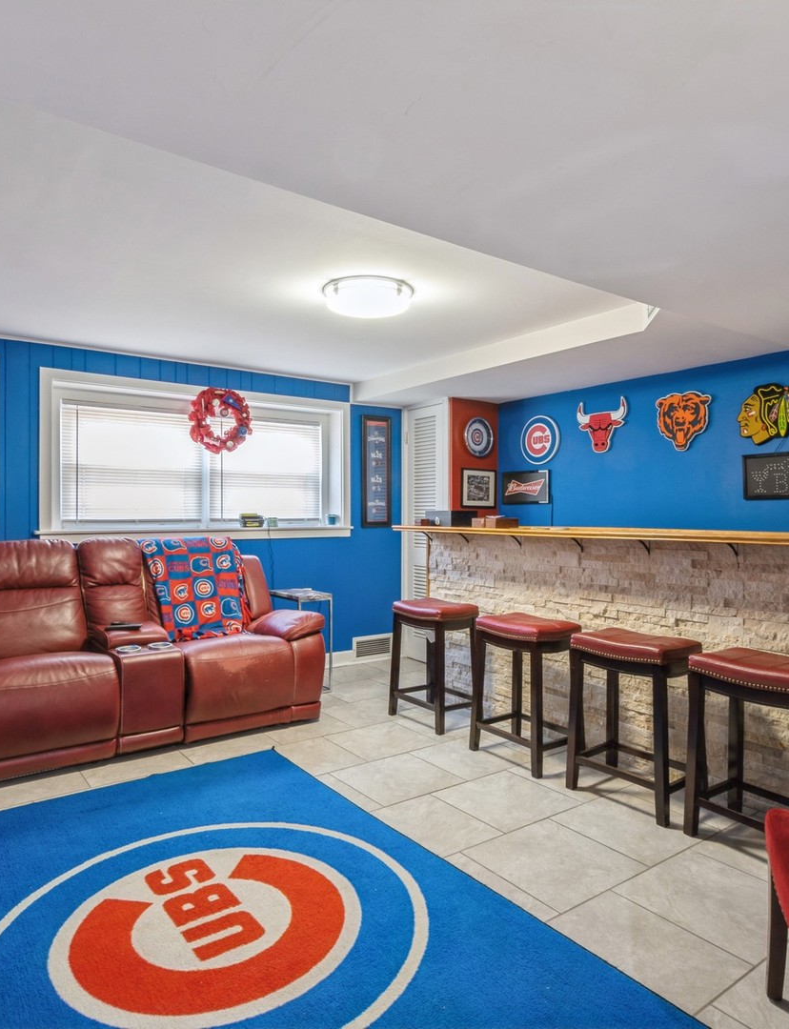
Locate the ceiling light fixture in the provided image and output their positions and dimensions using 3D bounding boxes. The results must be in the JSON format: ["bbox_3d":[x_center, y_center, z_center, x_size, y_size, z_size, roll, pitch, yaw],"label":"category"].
[{"bbox_3d":[-0.121,-0.968,2.926,0.410,0.110,0.410,0,0,0],"label":"ceiling light fixture"}]

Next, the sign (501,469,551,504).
[{"bbox_3d":[0.981,-0.201,4.864,0.040,0.251,0.466,0,0,-38],"label":"sign"}]

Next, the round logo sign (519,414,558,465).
[{"bbox_3d":[1.065,-0.548,4.764,0.030,0.367,0.356,0,0,-38],"label":"round logo sign"}]

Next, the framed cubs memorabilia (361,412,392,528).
[{"bbox_3d":[-0.130,-0.344,5.171,0.299,0.892,0.035,0,0,-35],"label":"framed cubs memorabilia"}]

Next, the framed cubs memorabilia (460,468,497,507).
[{"bbox_3d":[0.670,-0.199,5.004,0.364,0.298,0.030,0,0,-35],"label":"framed cubs memorabilia"}]

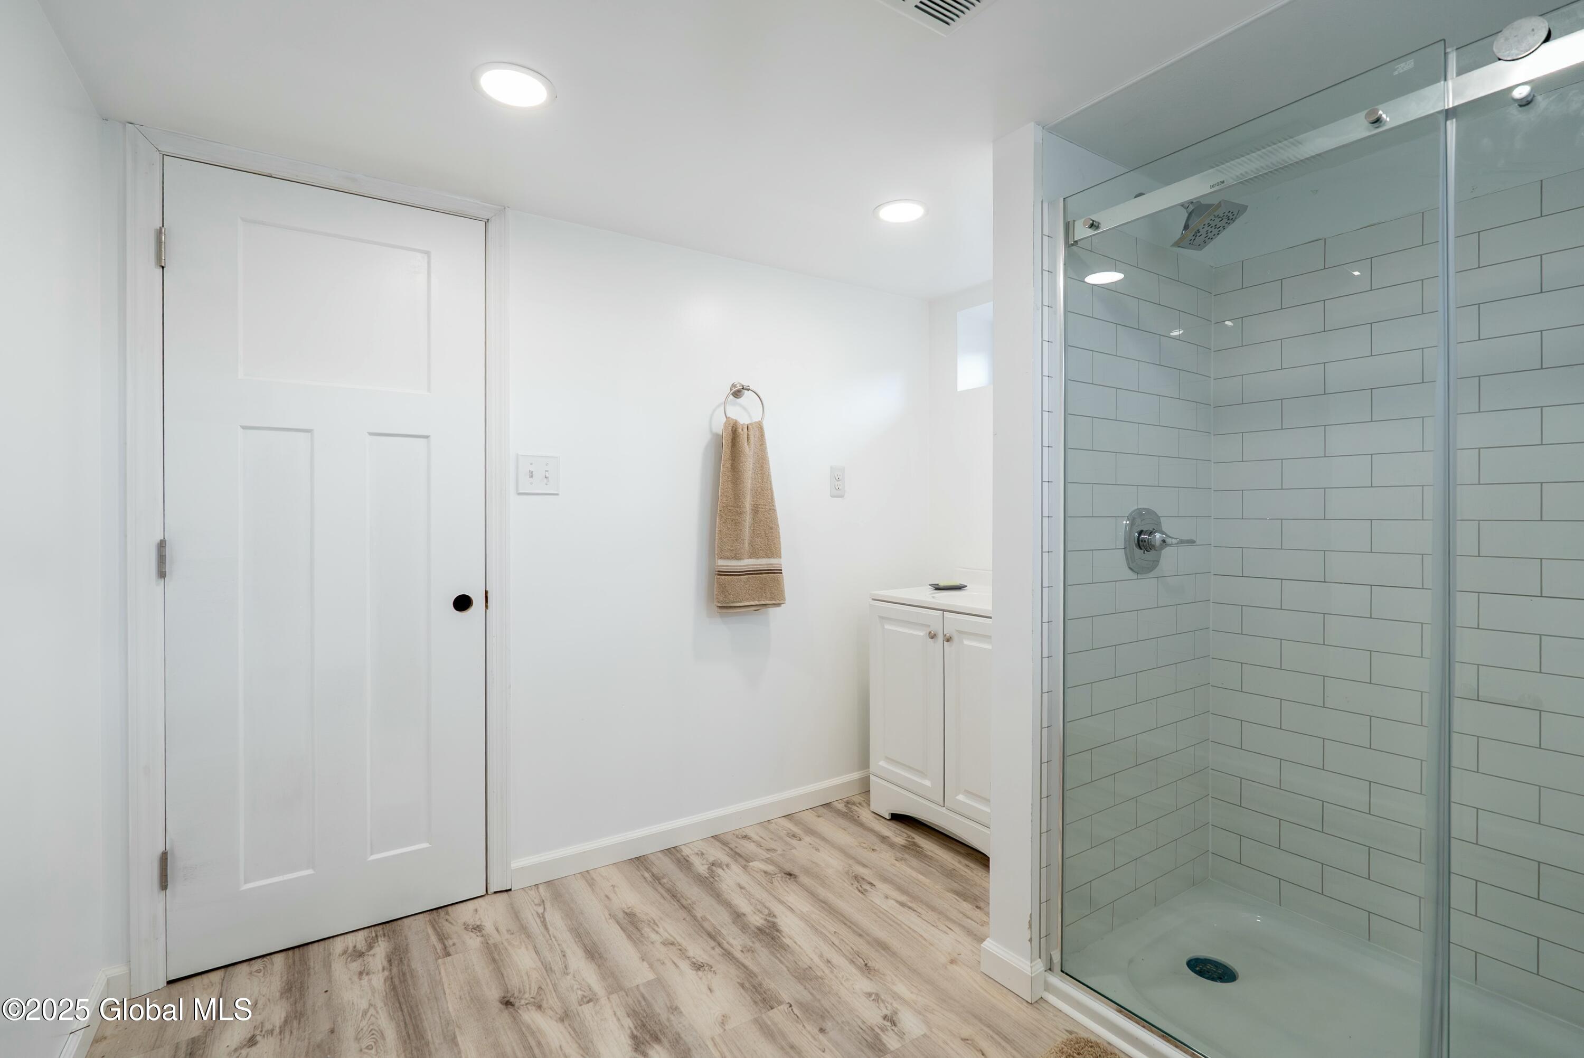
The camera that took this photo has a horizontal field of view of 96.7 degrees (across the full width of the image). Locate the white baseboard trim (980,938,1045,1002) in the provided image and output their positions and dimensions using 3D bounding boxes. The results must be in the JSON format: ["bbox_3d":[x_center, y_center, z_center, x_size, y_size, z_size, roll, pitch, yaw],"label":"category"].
[{"bbox_3d":[0.525,1.044,1.682,0.045,0.084,0.147,0,1,-34],"label":"white baseboard trim"}]

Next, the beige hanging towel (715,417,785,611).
[{"bbox_3d":[-0.146,-0.055,2.510,0.268,0.672,0.070,0,1,-34],"label":"beige hanging towel"}]

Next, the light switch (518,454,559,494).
[{"bbox_3d":[-0.773,-0.165,2.145,0.125,0.123,0.015,0,1,-34],"label":"light switch"}]

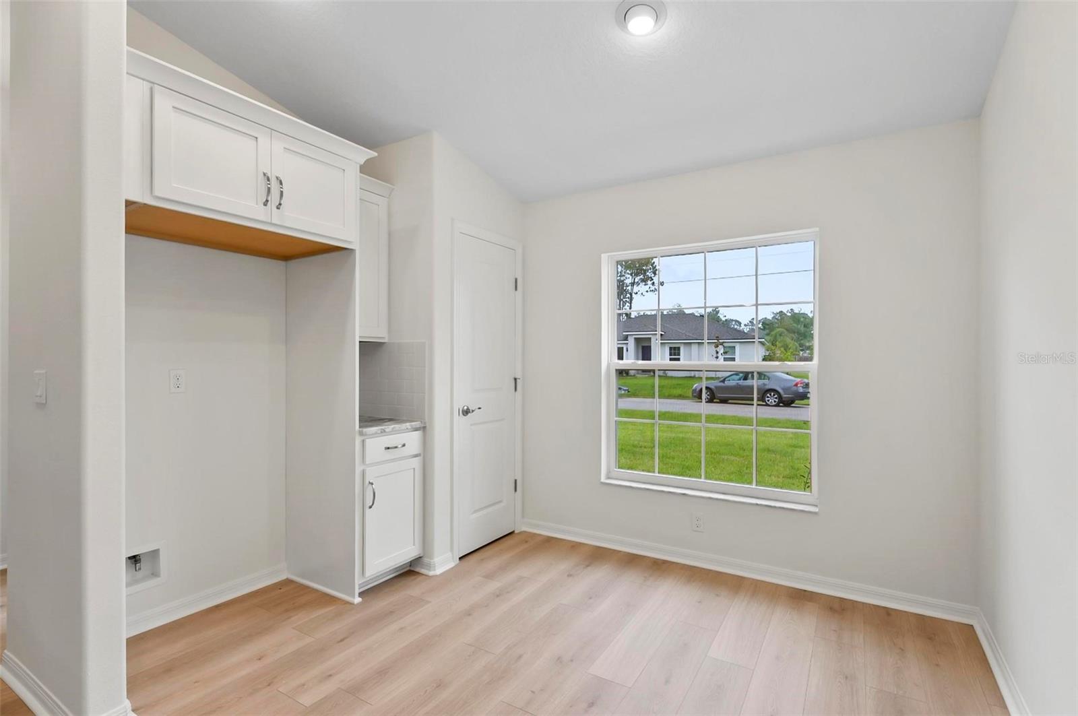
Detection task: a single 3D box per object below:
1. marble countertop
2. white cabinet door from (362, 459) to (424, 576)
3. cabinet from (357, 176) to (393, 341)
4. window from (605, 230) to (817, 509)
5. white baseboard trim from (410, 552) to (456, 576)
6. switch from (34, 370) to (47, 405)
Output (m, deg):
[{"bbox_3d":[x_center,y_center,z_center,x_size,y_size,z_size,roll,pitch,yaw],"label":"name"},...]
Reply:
[{"bbox_3d":[-1.070,0.390,2.850,0.635,0.038,0.440,0,0,33],"label":"marble countertop"},{"bbox_3d":[-0.810,0.883,2.690,0.022,0.580,0.390,0,0,33],"label":"white cabinet door"},{"bbox_3d":[-1.184,-0.588,2.921,0.355,0.975,0.440,0,0,33],"label":"cabinet"},{"bbox_3d":[1.000,0.069,2.970,1.270,1.547,0.120,0,0,30],"label":"window"},{"bbox_3d":[-0.639,1.233,2.918,0.190,0.090,0.185,0,0,33],"label":"white baseboard trim"},{"bbox_3d":[-1.782,0.104,1.715,0.075,0.117,0.014,0,0,31],"label":"switch"}]

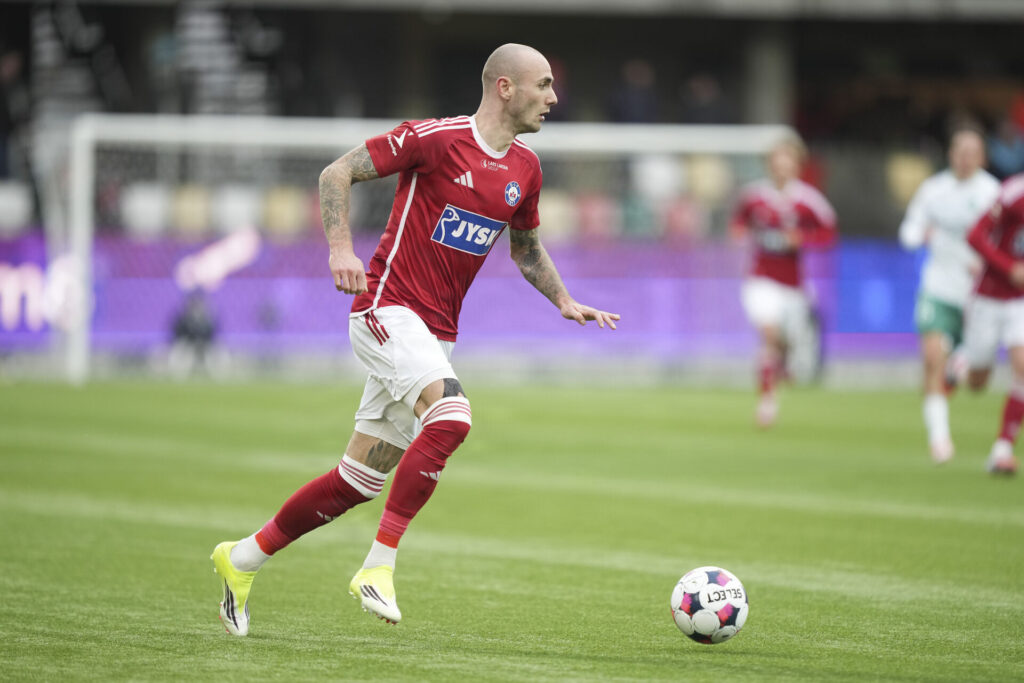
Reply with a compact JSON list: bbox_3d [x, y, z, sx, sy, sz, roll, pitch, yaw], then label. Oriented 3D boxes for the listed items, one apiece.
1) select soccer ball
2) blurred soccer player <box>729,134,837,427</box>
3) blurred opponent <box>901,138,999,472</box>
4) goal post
[{"bbox_3d":[0.561,0.748,32.200,0.220,0.220,0.220,1,0,0],"label":"select soccer ball"},{"bbox_3d":[1.670,-0.378,70.000,0.620,1.790,0.720,1,0,12],"label":"blurred soccer player"},{"bbox_3d":[2.406,-0.258,62.500,0.580,1.810,0.750,1,0,8],"label":"blurred opponent"},{"bbox_3d":[-0.913,-0.845,115.245,7.560,2.560,1.800,1,0,-14],"label":"goal post"}]

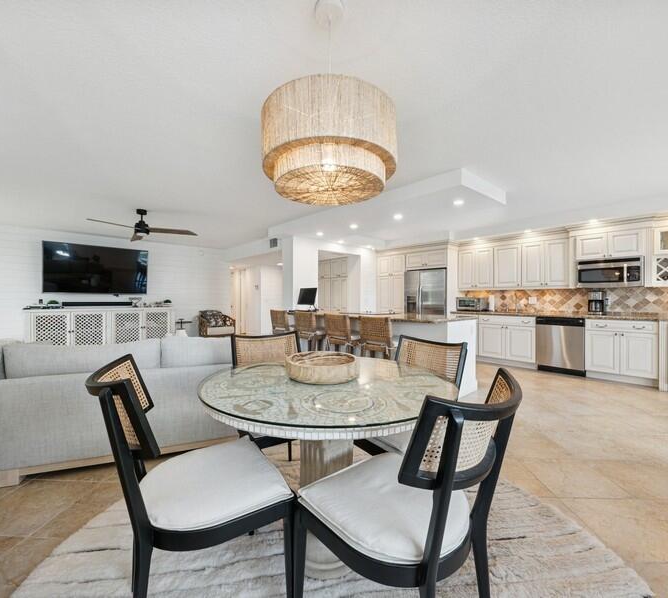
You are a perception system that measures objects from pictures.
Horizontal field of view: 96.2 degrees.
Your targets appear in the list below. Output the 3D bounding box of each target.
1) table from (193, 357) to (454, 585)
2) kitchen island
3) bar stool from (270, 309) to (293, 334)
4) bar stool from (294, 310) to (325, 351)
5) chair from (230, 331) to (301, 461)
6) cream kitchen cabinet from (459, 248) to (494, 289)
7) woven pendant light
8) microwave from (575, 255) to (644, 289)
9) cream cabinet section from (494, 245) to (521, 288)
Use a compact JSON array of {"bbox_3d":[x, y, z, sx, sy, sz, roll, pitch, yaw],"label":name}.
[{"bbox_3d":[-0.031,0.775,1.448,1.130,0.780,1.130,0,0,0],"label":"table"},{"bbox_3d":[0.547,0.700,4.413,1.146,0.930,2.671,0,0,-42],"label":"kitchen island"},{"bbox_3d":[-0.816,0.703,5.568,0.530,0.950,0.500,0,0,-44],"label":"bar stool"},{"bbox_3d":[-0.309,0.705,5.043,0.530,0.950,0.500,0,0,-44],"label":"bar stool"},{"bbox_3d":[-0.390,0.715,1.920,0.510,0.900,0.590,0,0,-24],"label":"chair"},{"bbox_3d":[2.894,-0.580,5.980,0.310,0.770,0.671,0,0,-42],"label":"cream kitchen cabinet"},{"bbox_3d":[-0.020,-0.860,1.300,0.565,0.785,0.565,0,0,0],"label":"woven pendant light"},{"bbox_3d":[4.197,-0.373,4.565,0.400,0.420,0.727,0,0,-44],"label":"microwave"},{"bbox_3d":[3.208,-0.571,5.460,0.435,0.765,0.330,0,1,44],"label":"cream cabinet section"}]

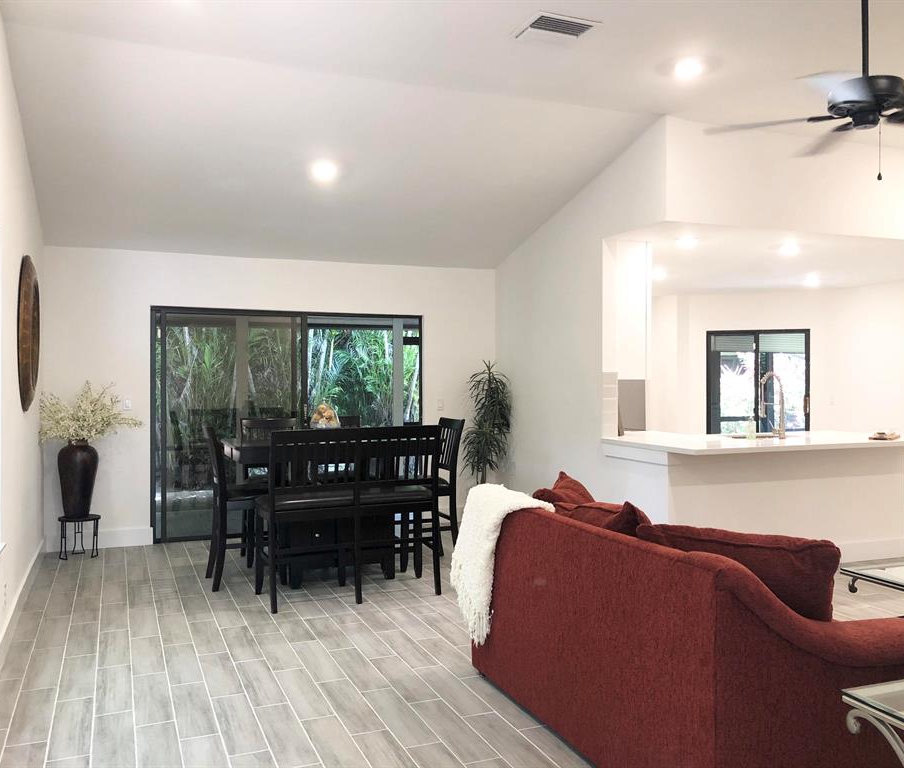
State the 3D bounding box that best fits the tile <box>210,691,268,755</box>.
[{"bbox_3d":[-0.872,1.389,3.383,0.153,0.010,0.606,0,1,-22],"label":"tile"}]

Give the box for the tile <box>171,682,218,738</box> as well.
[{"bbox_3d":[-1.101,1.389,3.531,0.153,0.010,0.606,0,1,-22],"label":"tile"}]

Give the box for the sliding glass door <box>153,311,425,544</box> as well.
[{"bbox_3d":[-1.427,0.351,7.501,2.430,2.000,0.110,0,1,-22],"label":"sliding glass door"}]

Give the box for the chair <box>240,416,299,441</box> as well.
[{"bbox_3d":[-1.384,0.820,6.459,0.460,1.080,0.540,0,1,-22],"label":"chair"}]

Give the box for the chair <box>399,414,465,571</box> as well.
[{"bbox_3d":[-0.215,0.816,6.264,0.540,1.080,0.470,0,1,-22],"label":"chair"}]

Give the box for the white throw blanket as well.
[{"bbox_3d":[0.252,0.860,3.864,0.310,0.770,0.760,0,1,-22],"label":"white throw blanket"}]

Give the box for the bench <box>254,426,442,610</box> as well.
[{"bbox_3d":[-0.665,0.826,5.391,1.150,1.080,0.540,0,1,-22],"label":"bench"}]

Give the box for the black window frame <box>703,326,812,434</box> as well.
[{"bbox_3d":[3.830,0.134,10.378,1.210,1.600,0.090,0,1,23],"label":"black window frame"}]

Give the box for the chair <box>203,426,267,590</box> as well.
[{"bbox_3d":[-1.431,0.826,5.749,0.540,1.070,0.470,0,1,-22],"label":"chair"}]

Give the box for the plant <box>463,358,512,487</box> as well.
[{"bbox_3d":[0.326,0.562,7.691,0.460,1.560,0.460,0,0,0],"label":"plant"}]

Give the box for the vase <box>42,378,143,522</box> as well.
[{"bbox_3d":[-2.827,0.510,6.497,0.720,1.070,0.580,0,1,-22],"label":"vase"}]

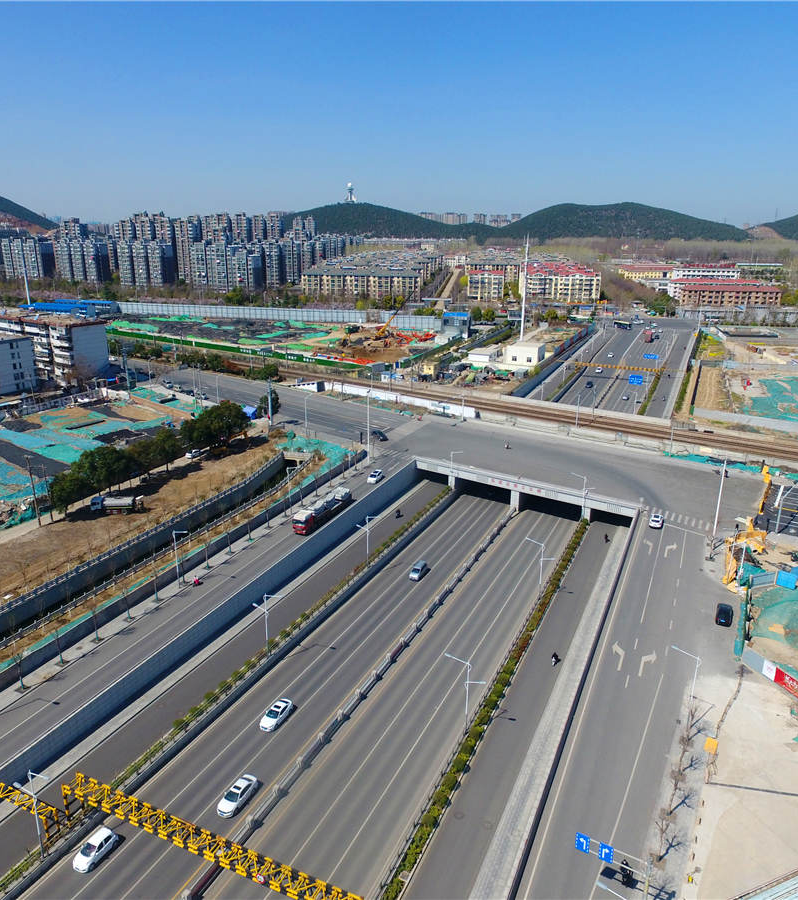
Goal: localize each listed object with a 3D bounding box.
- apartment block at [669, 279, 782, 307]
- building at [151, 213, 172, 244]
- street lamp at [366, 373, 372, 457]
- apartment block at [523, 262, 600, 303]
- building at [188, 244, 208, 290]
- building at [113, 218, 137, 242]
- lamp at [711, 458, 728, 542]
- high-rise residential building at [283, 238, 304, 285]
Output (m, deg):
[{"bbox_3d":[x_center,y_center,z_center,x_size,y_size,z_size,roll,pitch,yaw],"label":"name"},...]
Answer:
[{"bbox_3d":[205.187,-95.718,432.548,58.537,12.958,16.000,1,18,2],"label":"apartment block"},{"bbox_3d":[-193.240,-170.210,584.420,16.470,54.000,13.000,9,20,25],"label":"building"},{"bbox_3d":[-6.360,-5.670,144.790,1.000,17.500,0.600,12,21,32],"label":"street lamp"},{"bbox_3d":[106.940,-111.400,464.060,52.280,20.500,14.000,2,18,5],"label":"apartment block"},{"bbox_3d":[-138.470,-130.580,495.180,14.110,34.500,13.000,9,20,25],"label":"building"},{"bbox_3d":[-217.479,-160.682,562.264,16.355,50.514,12.000,7,19,19],"label":"building"},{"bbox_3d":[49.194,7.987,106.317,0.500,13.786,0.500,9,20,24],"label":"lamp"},{"bbox_3d":[-85.122,-153.911,568.211,12.894,35.958,12.000,7,19,19],"label":"high-rise residential building"}]

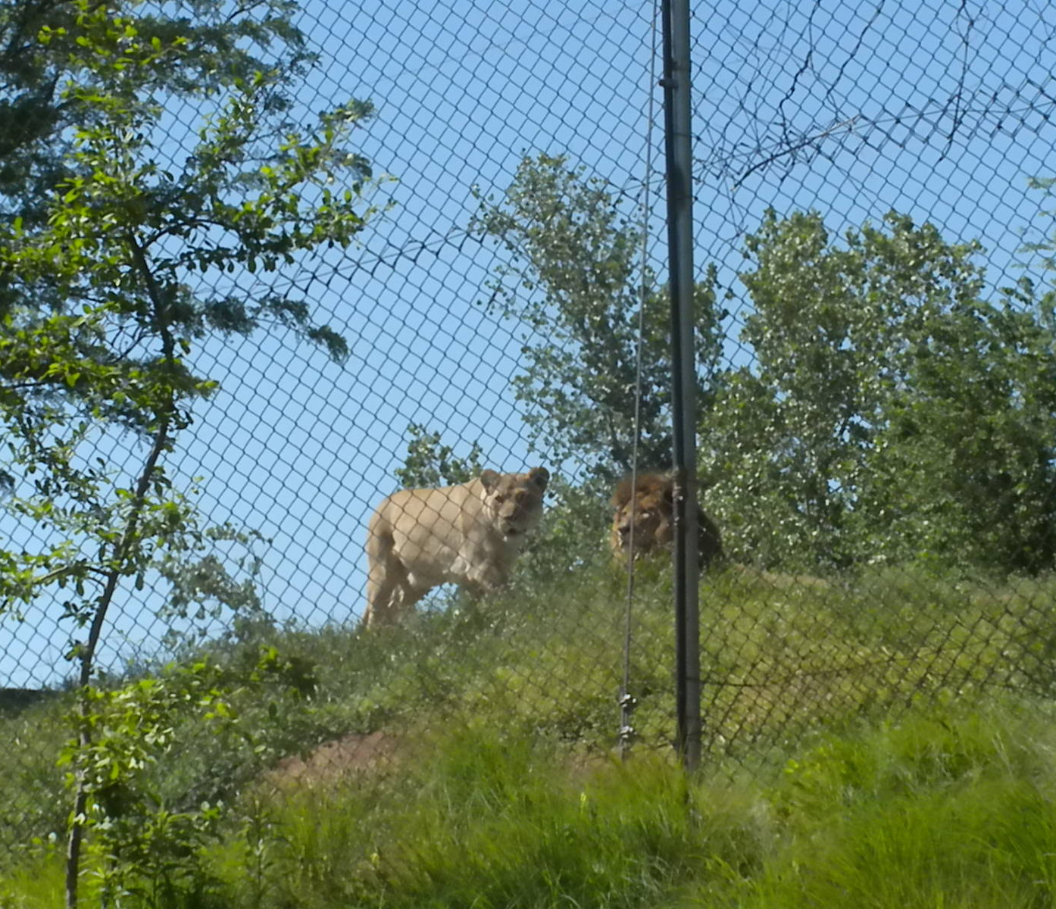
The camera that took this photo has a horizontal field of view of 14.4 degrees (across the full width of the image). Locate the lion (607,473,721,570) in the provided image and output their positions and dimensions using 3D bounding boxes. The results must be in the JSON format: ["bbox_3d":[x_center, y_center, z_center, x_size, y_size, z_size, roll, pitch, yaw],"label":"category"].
[{"bbox_3d":[0.880,0.550,25.200,0.720,0.920,1.750,-5,-9,35],"label":"lion"}]

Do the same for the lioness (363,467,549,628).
[{"bbox_3d":[-0.410,0.600,24.200,0.500,1.060,1.500,6,-9,-42],"label":"lioness"}]

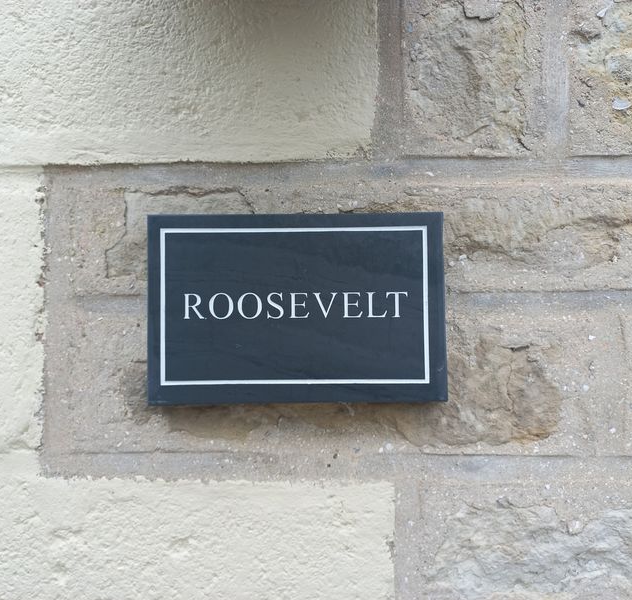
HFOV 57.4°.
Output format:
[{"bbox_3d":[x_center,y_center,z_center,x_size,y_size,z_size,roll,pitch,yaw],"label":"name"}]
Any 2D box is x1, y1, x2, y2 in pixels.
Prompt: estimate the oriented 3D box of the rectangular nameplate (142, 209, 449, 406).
[{"bbox_3d":[-0.019,0.008,0.573,0.290,0.185,0.020,0,-2,1],"label":"rectangular nameplate"}]

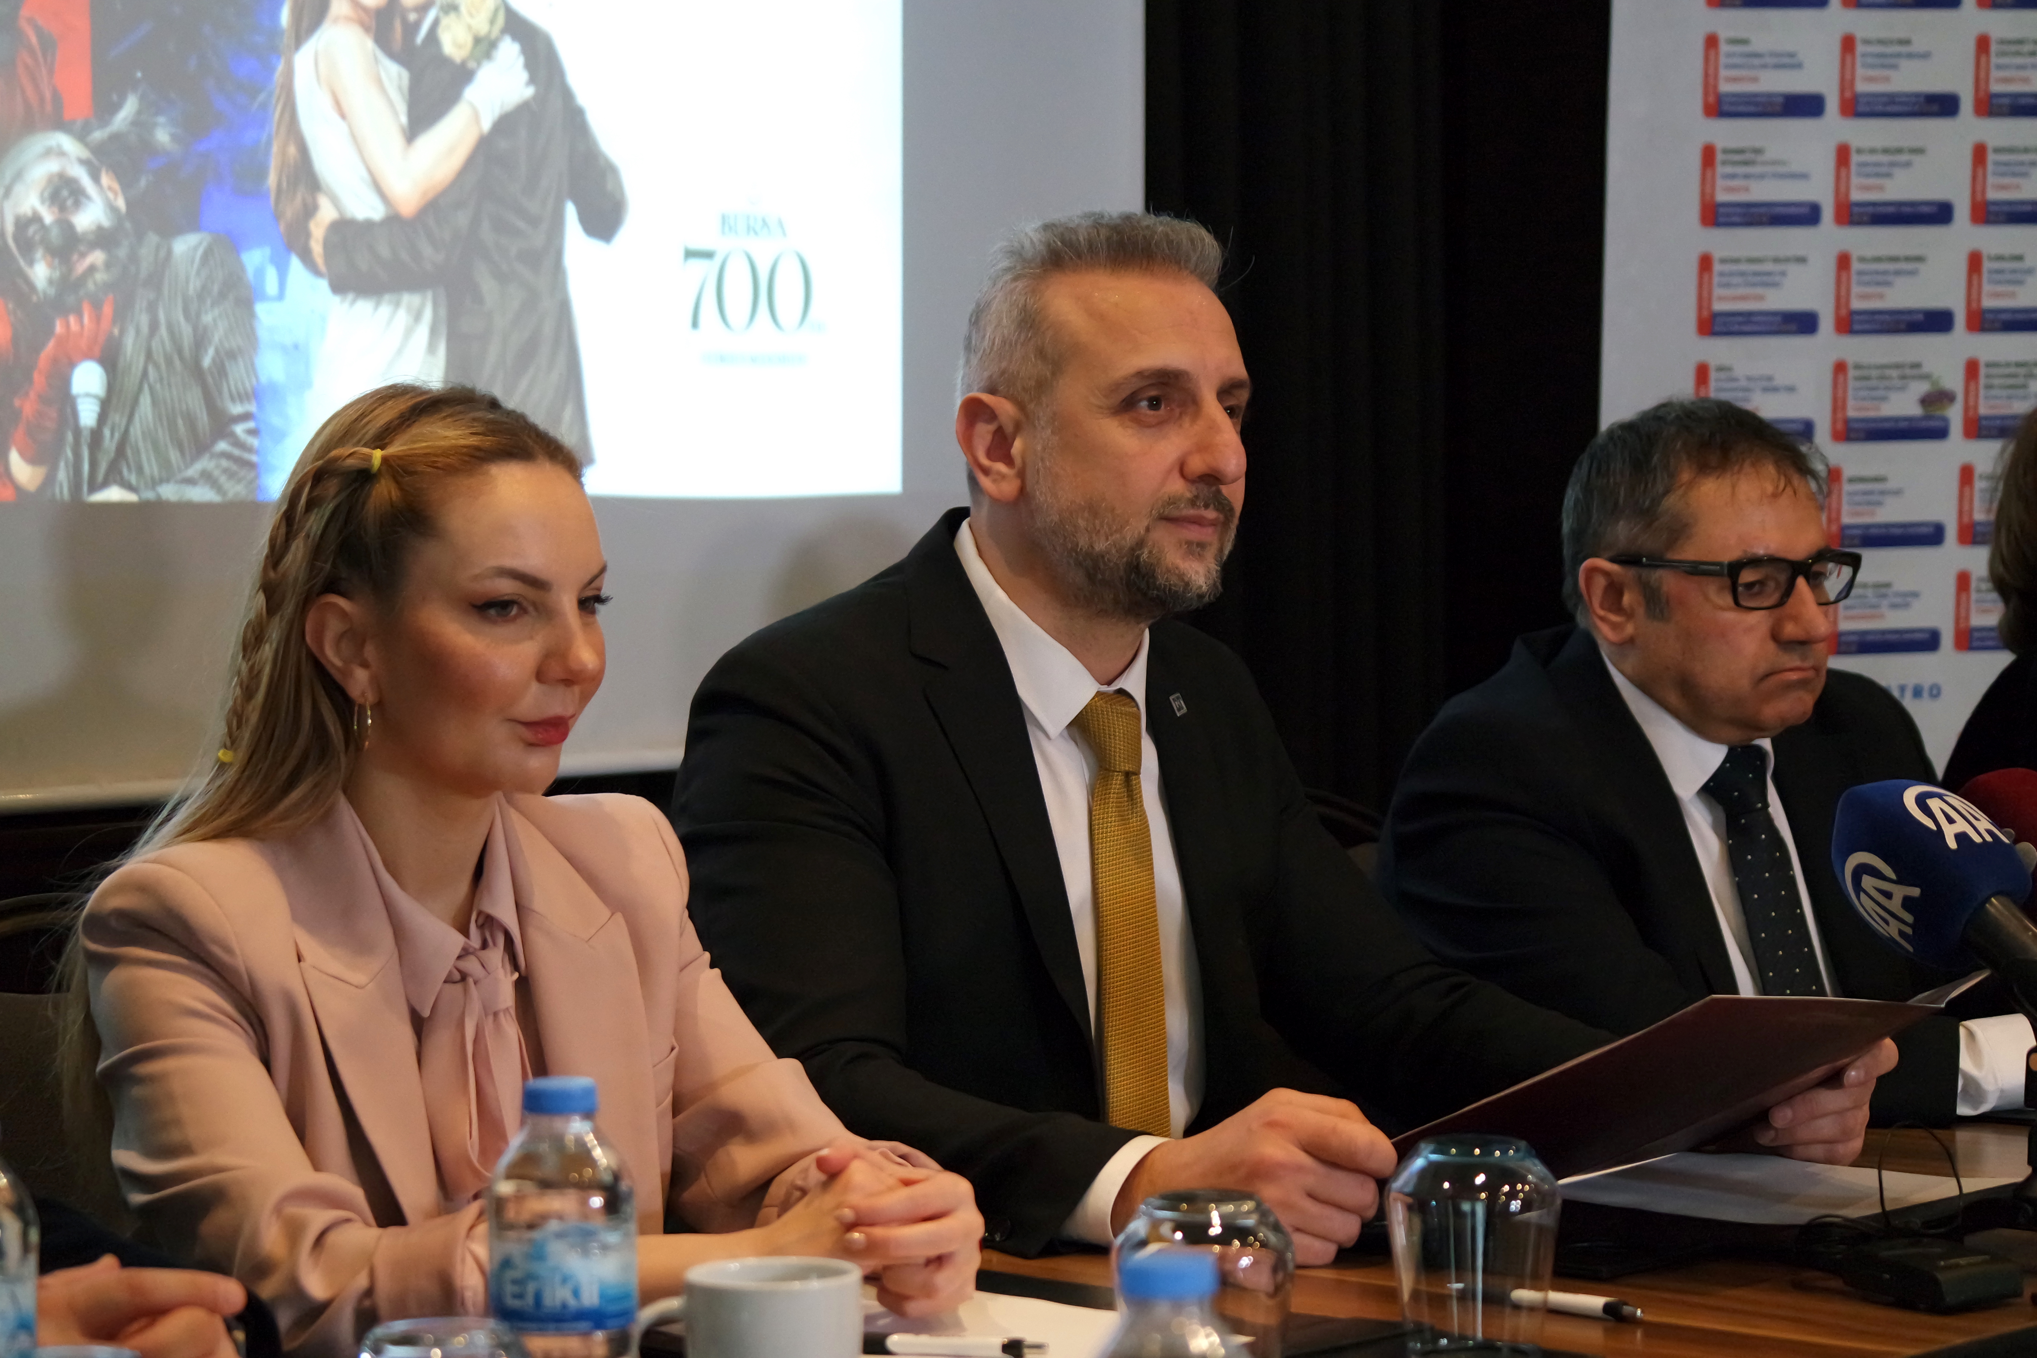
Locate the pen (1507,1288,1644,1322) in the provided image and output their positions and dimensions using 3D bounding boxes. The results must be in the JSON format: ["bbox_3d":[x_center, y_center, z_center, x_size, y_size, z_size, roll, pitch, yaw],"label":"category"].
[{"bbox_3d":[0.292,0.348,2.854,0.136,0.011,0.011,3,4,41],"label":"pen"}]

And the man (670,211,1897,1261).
[{"bbox_3d":[0.167,0.392,3.161,0.680,1.360,0.740,3,4,45],"label":"man"}]

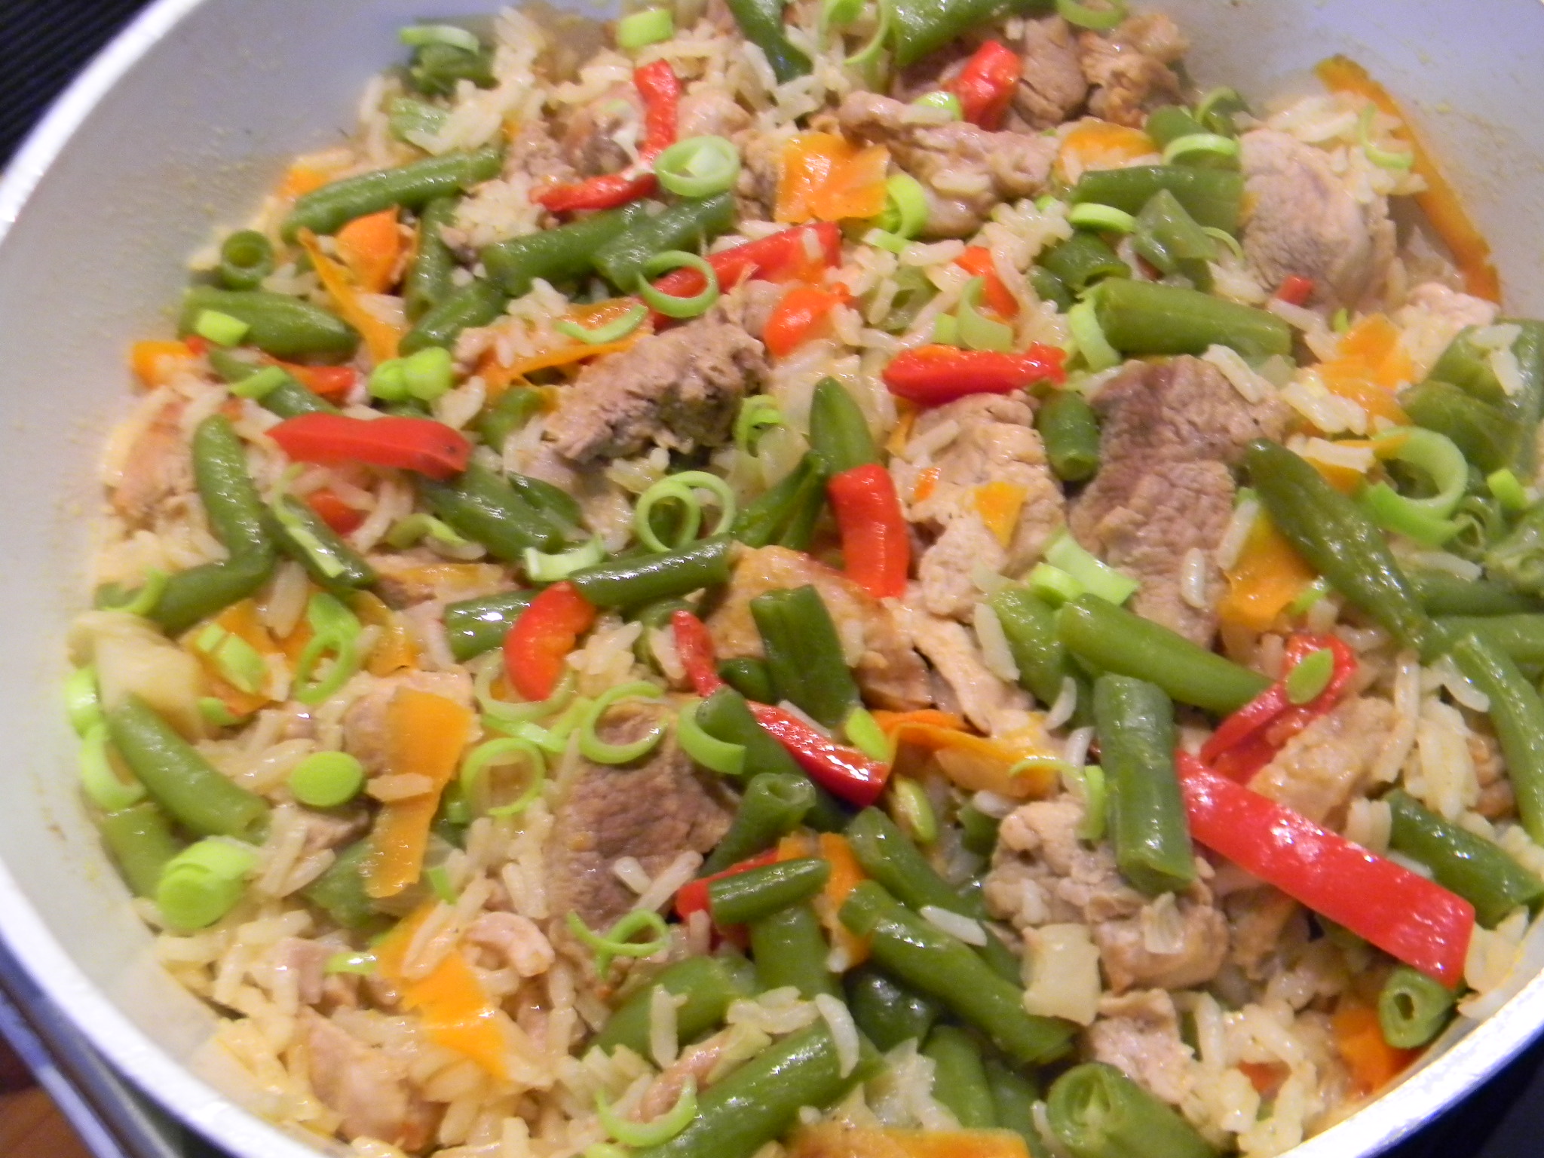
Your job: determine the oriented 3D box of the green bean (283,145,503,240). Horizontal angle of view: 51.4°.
[{"bbox_3d":[-0.075,-0.077,0.320,0.045,0.008,0.009,-20,60,-4],"label":"green bean"}]

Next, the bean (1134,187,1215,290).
[{"bbox_3d":[0.073,-0.061,0.290,0.013,0.011,0.021,-5,60,4],"label":"bean"}]

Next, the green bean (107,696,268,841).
[{"bbox_3d":[-0.095,0.030,0.260,0.037,0.008,0.010,35,70,23],"label":"green bean"}]

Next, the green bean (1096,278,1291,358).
[{"bbox_3d":[0.069,-0.042,0.266,0.031,0.010,0.011,8,61,10],"label":"green bean"}]

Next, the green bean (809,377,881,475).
[{"bbox_3d":[0.013,-0.025,0.277,0.010,0.009,0.024,-13,60,-1],"label":"green bean"}]

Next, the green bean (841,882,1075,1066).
[{"bbox_3d":[0.024,0.053,0.213,0.032,0.009,0.009,29,67,20],"label":"green bean"}]

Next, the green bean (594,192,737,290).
[{"bbox_3d":[-0.018,-0.060,0.285,0.025,0.008,0.008,-23,60,-7],"label":"green bean"}]

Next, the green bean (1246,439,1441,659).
[{"bbox_3d":[0.090,-0.005,0.254,0.010,0.010,0.043,-28,61,-9],"label":"green bean"}]

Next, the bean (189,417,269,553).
[{"bbox_3d":[-0.096,-0.017,0.288,0.010,0.008,0.033,-24,61,-7],"label":"bean"}]

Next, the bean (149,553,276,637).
[{"bbox_3d":[-0.097,0.003,0.278,0.023,0.008,0.008,-23,61,-6],"label":"bean"}]

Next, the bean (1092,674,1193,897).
[{"bbox_3d":[0.052,0.029,0.224,0.010,0.009,0.028,-3,60,4],"label":"bean"}]

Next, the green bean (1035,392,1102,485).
[{"bbox_3d":[0.048,-0.023,0.258,0.009,0.009,0.011,-6,59,2],"label":"green bean"}]

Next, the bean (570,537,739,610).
[{"bbox_3d":[-0.019,-0.001,0.249,0.026,0.007,0.007,-10,59,0],"label":"bean"}]

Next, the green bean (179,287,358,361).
[{"bbox_3d":[-0.089,-0.045,0.285,0.031,0.009,0.010,7,61,10],"label":"green bean"}]

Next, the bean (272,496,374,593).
[{"bbox_3d":[-0.079,-0.006,0.281,0.026,0.007,0.007,37,71,24],"label":"bean"}]

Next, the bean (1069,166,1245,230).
[{"bbox_3d":[0.067,-0.067,0.282,0.029,0.009,0.010,6,60,9],"label":"bean"}]

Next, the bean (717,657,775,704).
[{"bbox_3d":[-0.001,0.016,0.243,0.013,0.007,0.007,14,62,14],"label":"bean"}]

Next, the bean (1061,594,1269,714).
[{"bbox_3d":[0.061,0.012,0.248,0.034,0.009,0.009,21,65,17],"label":"bean"}]

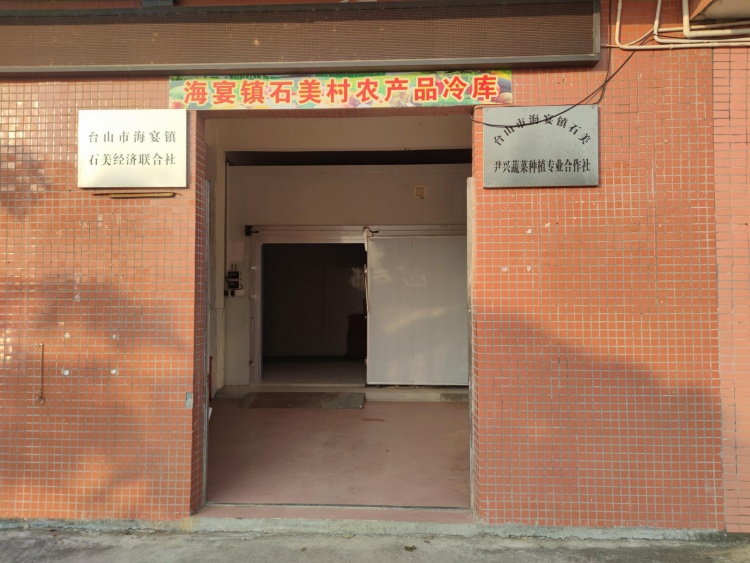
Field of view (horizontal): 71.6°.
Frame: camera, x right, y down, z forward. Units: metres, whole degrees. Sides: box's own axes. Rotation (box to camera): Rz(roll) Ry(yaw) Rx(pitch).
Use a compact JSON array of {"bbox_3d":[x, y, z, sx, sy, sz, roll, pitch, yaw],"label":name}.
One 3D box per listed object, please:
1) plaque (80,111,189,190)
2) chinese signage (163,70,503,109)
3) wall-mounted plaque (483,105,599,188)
[{"bbox_3d":[-1.545,-0.846,3.325,0.704,0.501,0.025,0,-2,3],"label":"plaque"},{"bbox_3d":[-0.233,-1.205,3.280,2.165,0.209,0.015,0,-2,3],"label":"chinese signage"},{"bbox_3d":[1.015,-0.824,3.195,0.692,0.497,0.025,0,-2,3],"label":"wall-mounted plaque"}]

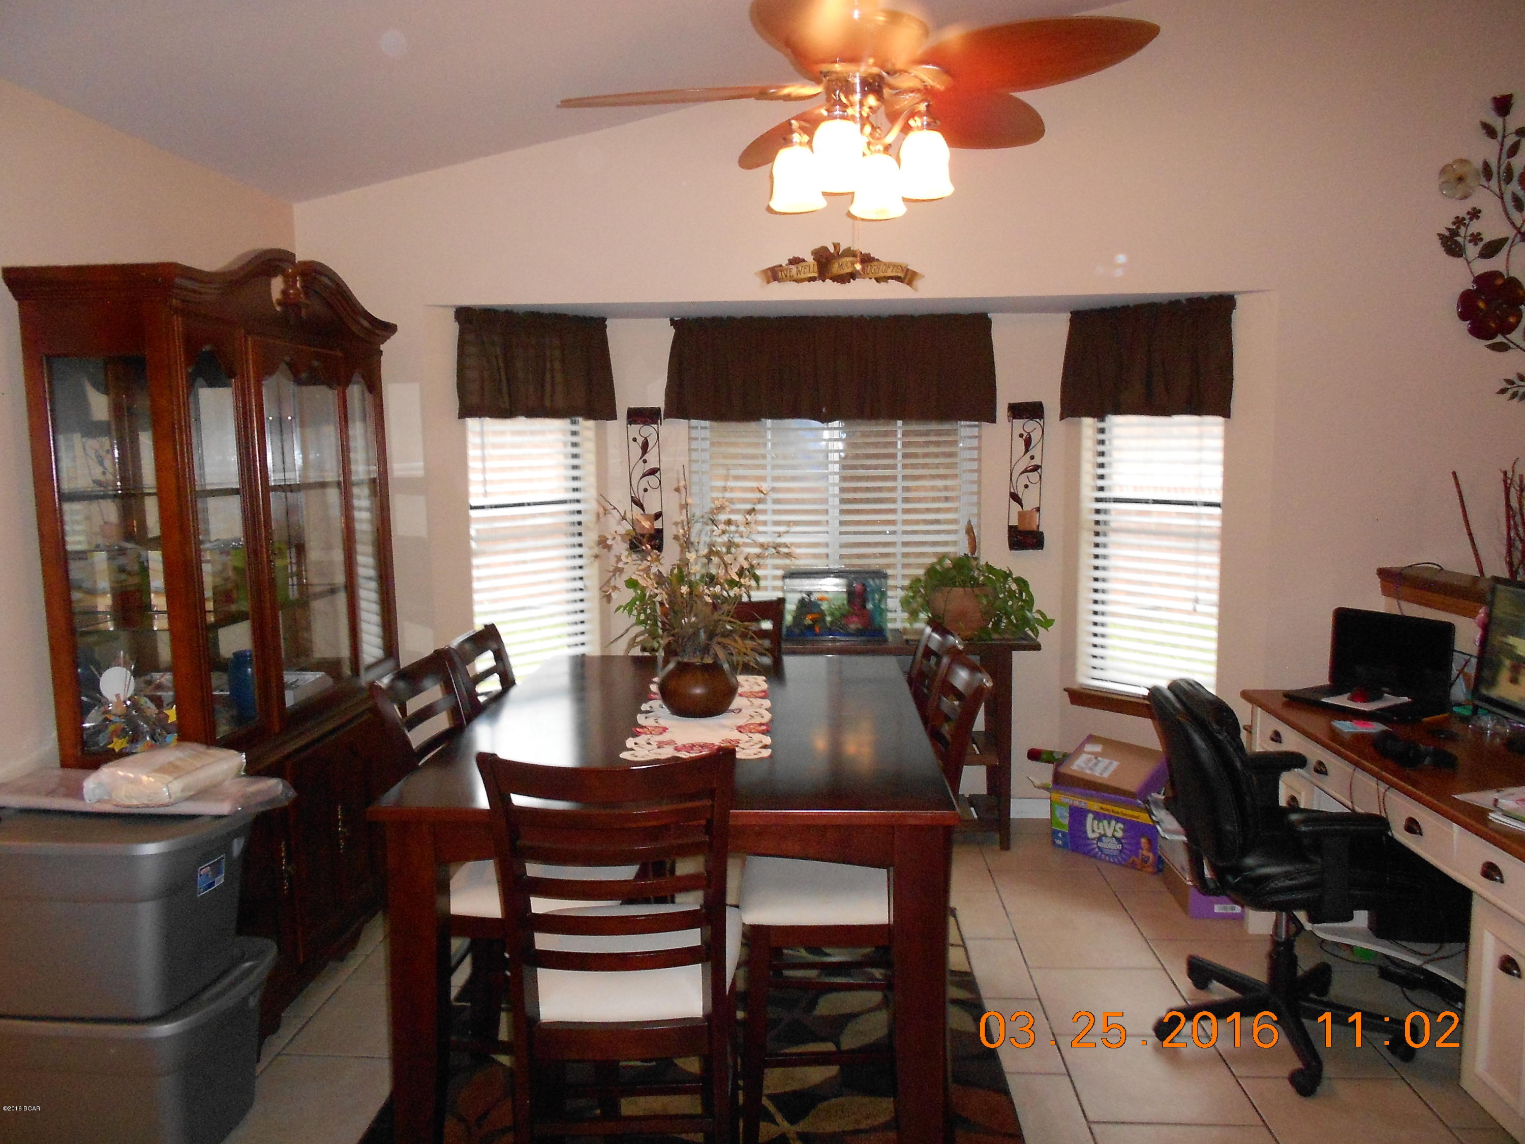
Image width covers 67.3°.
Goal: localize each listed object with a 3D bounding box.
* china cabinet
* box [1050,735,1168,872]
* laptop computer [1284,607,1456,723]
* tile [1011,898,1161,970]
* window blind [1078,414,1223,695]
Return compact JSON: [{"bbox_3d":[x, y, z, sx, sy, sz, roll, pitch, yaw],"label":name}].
[{"bbox_3d":[-1.529,0.145,3.515,0.410,2.155,1.450,0,7,3],"label":"china cabinet"},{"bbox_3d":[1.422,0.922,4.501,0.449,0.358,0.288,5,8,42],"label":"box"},{"bbox_3d":[2.028,0.319,3.846,0.275,0.290,0.420,-5,8,-31],"label":"laptop computer"},{"bbox_3d":[1.026,1.191,3.691,0.406,0.012,0.406,0,6,3],"label":"tile"},{"bbox_3d":[1.518,-0.237,4.441,0.060,1.400,0.580,-7,9,-42],"label":"window blind"}]

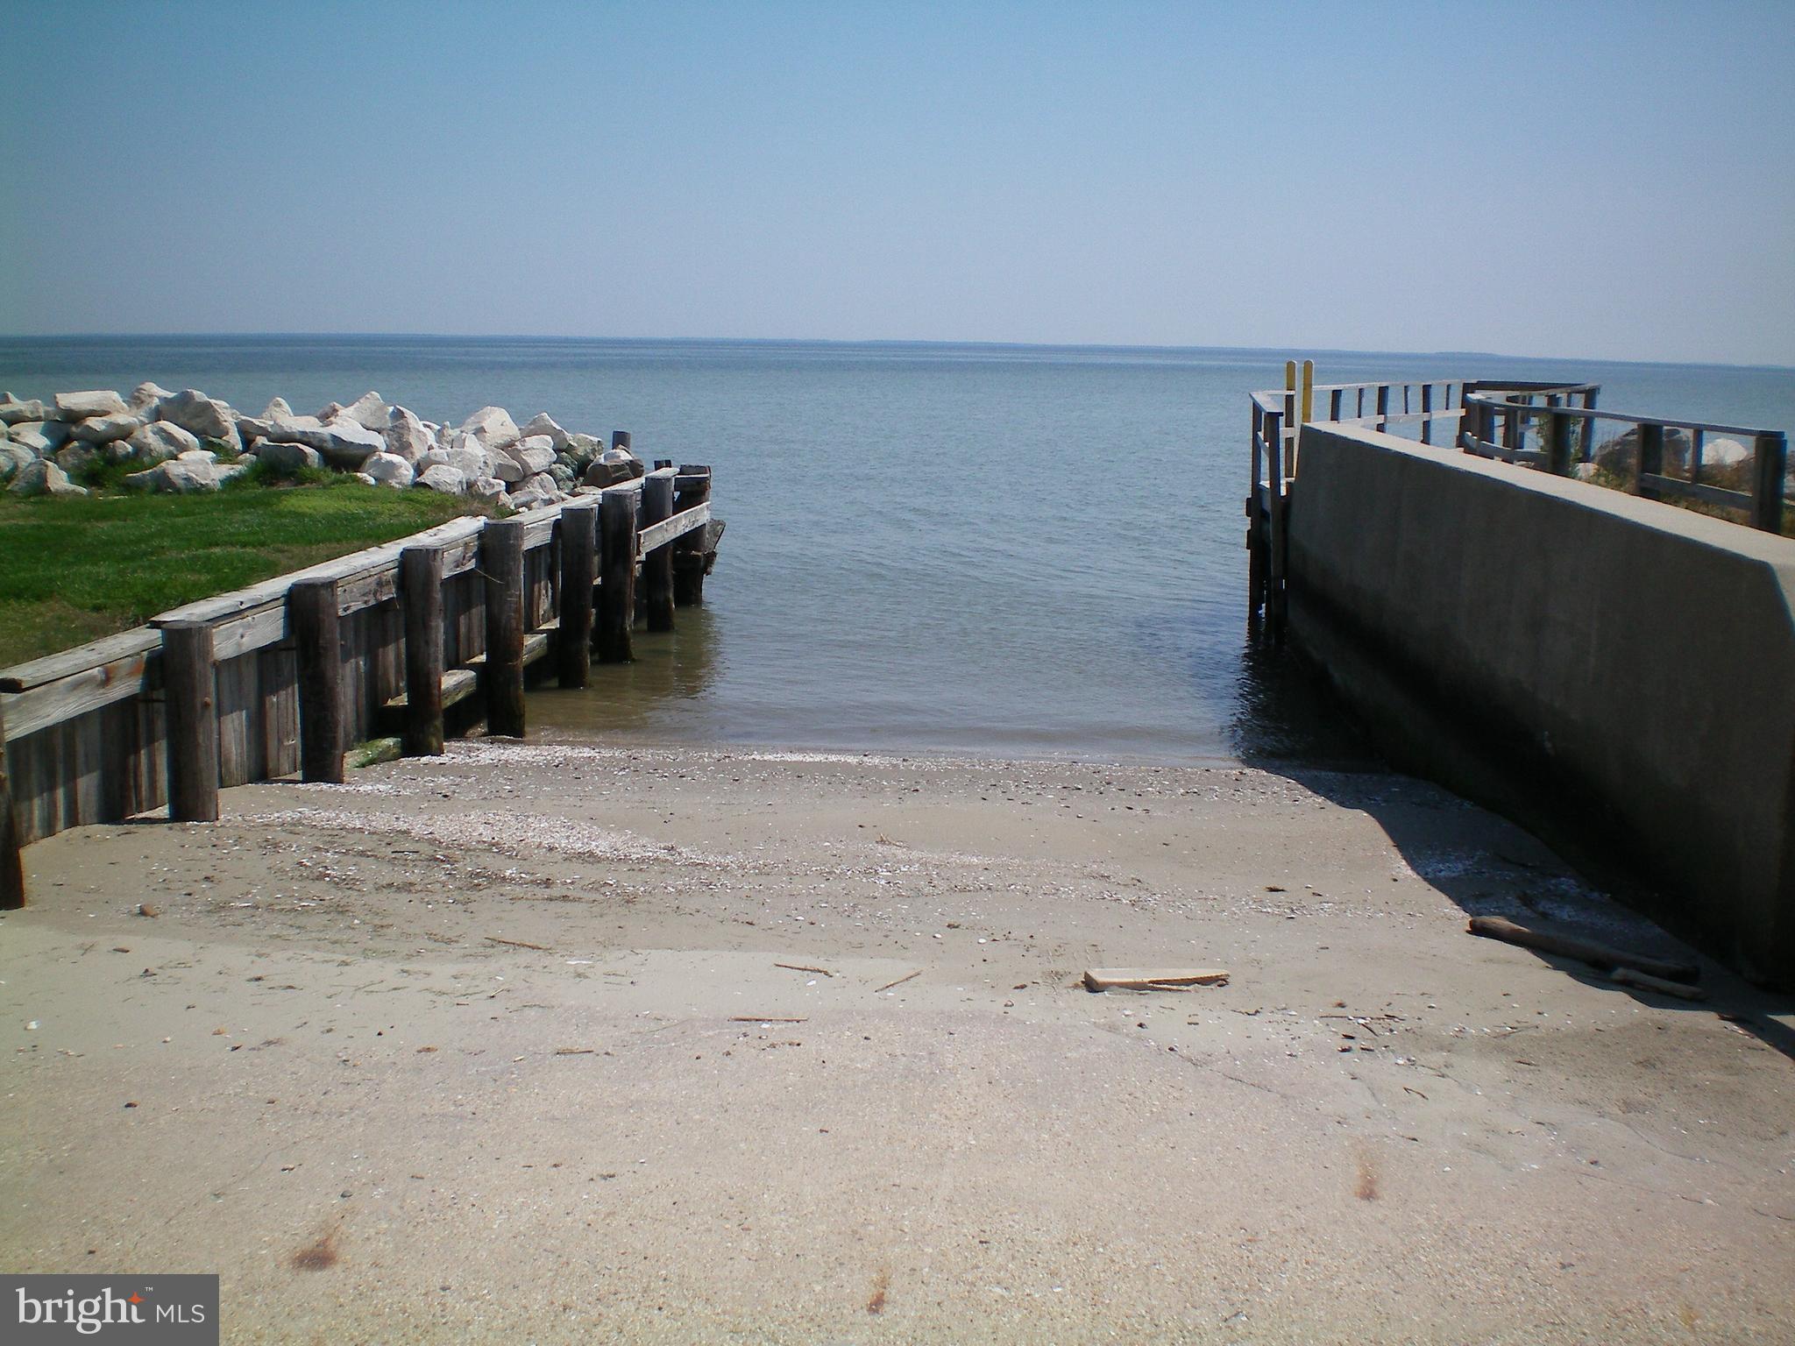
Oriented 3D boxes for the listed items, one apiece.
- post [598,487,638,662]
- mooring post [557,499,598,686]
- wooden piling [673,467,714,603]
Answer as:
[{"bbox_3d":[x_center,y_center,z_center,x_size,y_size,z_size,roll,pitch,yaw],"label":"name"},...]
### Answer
[{"bbox_3d":[-2.790,-0.977,19.515,0.320,1.688,0.320,1,9,0],"label":"post"},{"bbox_3d":[-2.934,-0.699,17.916,0.310,1.663,0.310,1,9,0],"label":"mooring post"},{"bbox_3d":[-2.480,-1.651,23.630,0.360,1.669,0.360,1,9,0],"label":"wooden piling"}]

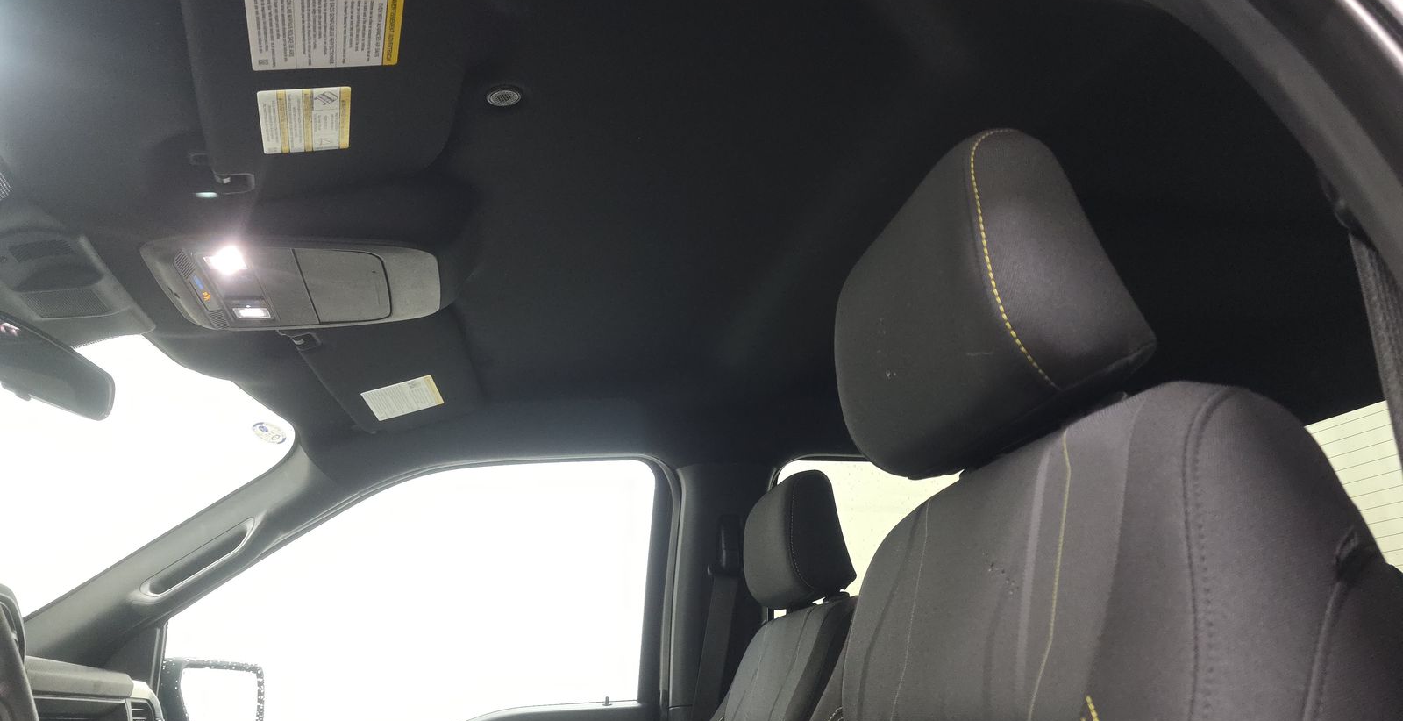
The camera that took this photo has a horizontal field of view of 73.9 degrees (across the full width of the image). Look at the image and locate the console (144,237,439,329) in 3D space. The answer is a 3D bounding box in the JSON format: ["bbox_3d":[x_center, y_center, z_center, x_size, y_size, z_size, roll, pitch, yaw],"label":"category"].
[{"bbox_3d":[-0.461,-0.104,1.109,0.295,0.042,0.225,-3,-19,-16],"label":"console"}]

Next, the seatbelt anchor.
[{"bbox_3d":[0.047,0.368,1.848,0.062,0.118,0.042,3,-8,-14],"label":"seatbelt anchor"}]

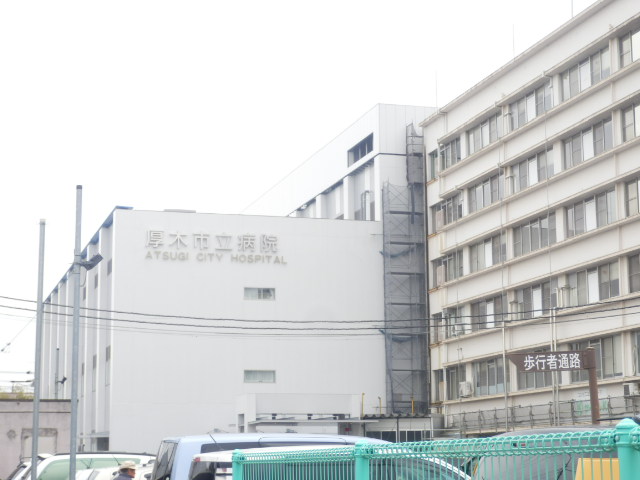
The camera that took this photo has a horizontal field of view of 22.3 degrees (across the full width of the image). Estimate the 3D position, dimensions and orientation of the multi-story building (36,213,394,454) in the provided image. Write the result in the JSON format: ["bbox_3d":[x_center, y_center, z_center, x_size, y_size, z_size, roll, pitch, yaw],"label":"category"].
[{"bbox_3d":[-10.003,9.870,116.687,15.757,15.658,51.951,2,-8,-14],"label":"multi-story building"}]

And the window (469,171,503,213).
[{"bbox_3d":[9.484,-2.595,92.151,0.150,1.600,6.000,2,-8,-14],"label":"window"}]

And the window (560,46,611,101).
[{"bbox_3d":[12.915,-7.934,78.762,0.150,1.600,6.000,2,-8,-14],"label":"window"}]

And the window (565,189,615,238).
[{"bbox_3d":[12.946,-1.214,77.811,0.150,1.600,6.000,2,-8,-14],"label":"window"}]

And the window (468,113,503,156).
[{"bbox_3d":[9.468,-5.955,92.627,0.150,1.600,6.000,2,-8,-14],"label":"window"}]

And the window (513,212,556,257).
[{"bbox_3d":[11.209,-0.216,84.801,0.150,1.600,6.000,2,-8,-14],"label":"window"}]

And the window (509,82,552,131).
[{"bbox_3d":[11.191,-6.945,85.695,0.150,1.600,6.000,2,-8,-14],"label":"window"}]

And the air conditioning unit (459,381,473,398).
[{"bbox_3d":[8.359,8.610,93.547,0.340,0.850,0.920,2,-8,-14],"label":"air conditioning unit"}]

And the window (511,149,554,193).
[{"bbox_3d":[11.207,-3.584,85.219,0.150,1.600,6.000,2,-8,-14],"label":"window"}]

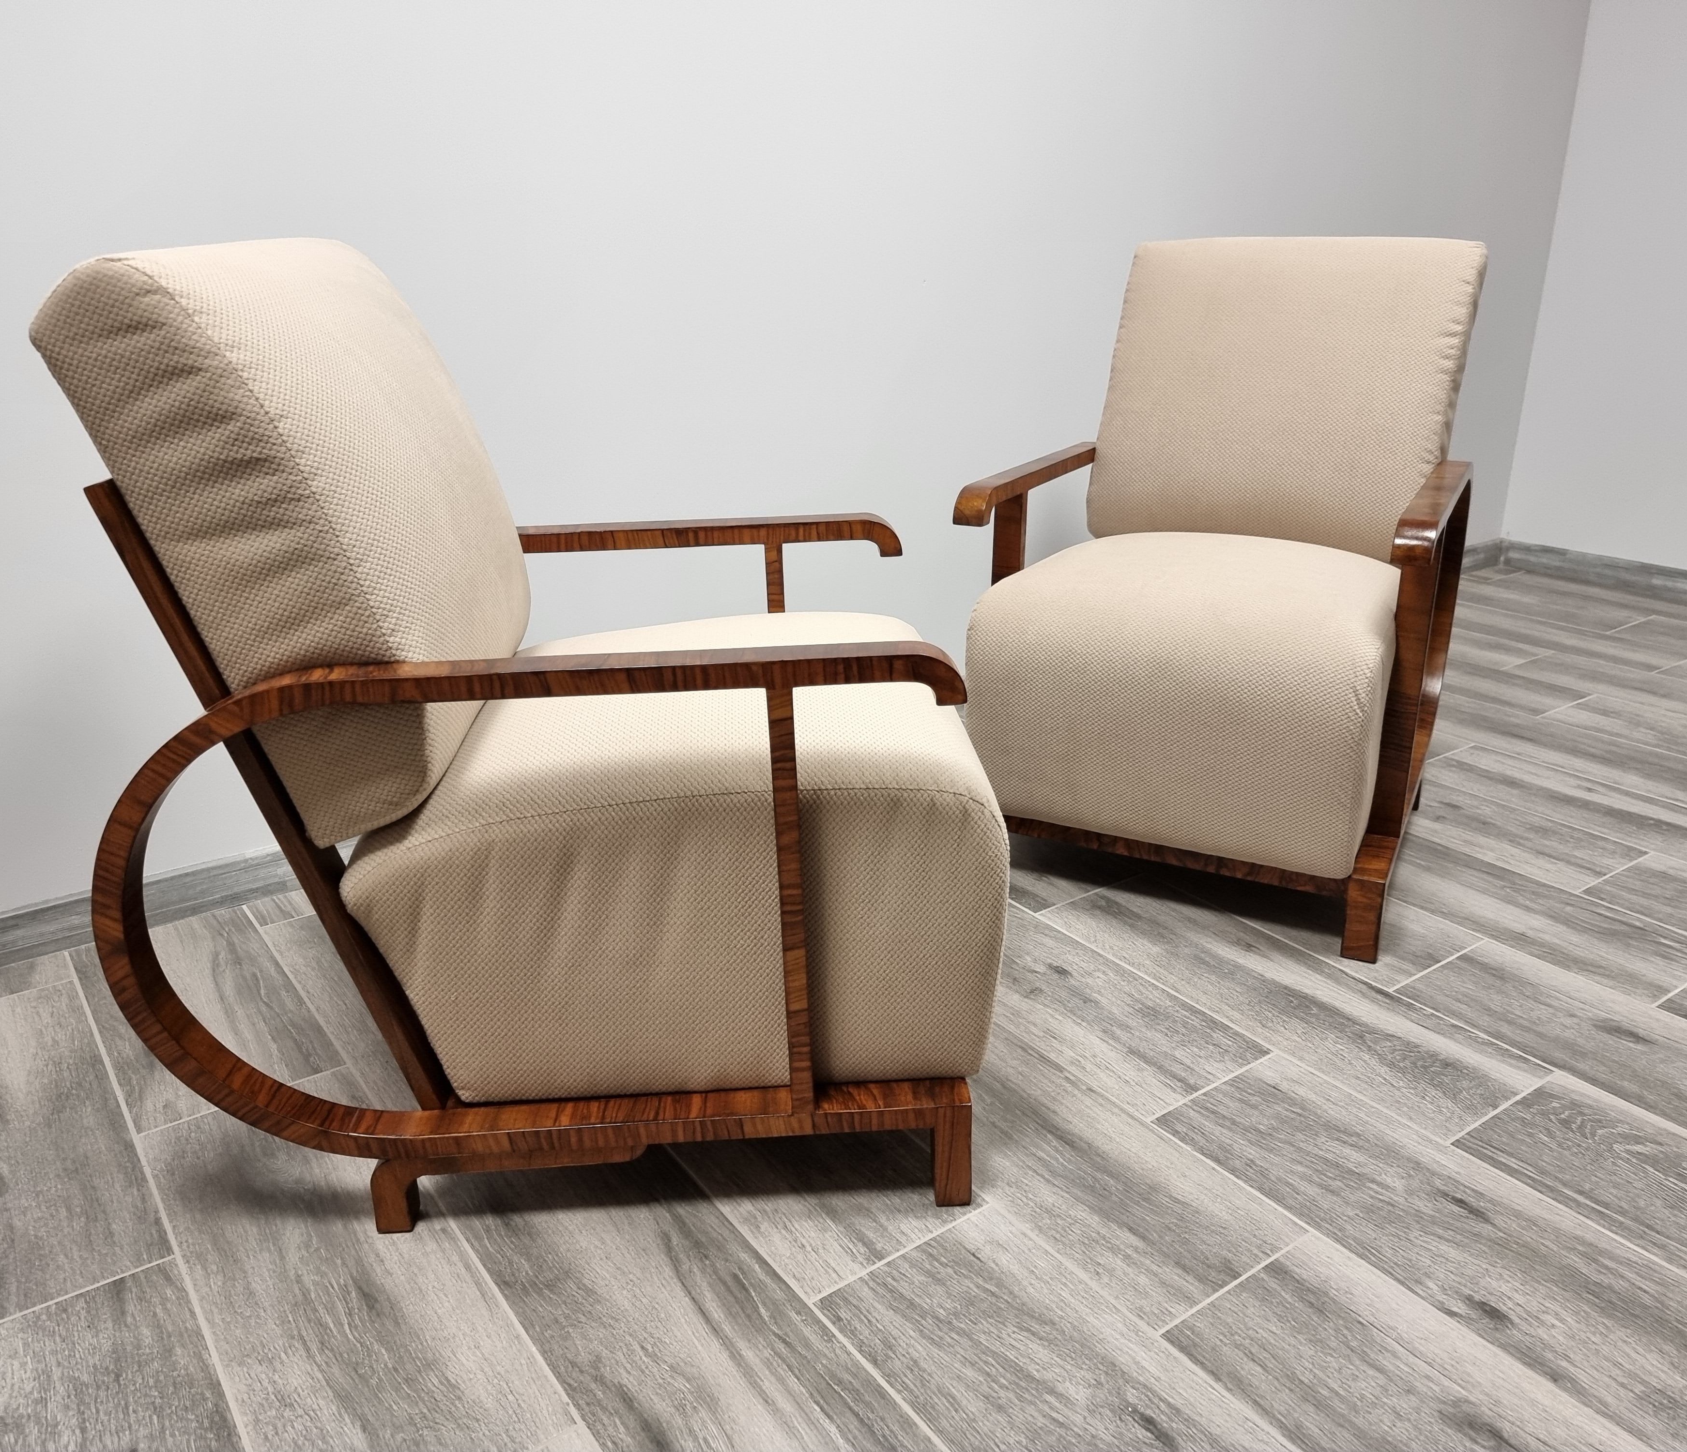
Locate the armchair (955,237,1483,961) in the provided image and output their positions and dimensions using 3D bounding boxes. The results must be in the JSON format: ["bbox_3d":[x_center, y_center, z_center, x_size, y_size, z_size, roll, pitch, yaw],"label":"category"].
[{"bbox_3d":[0.575,-0.263,1.989,0.592,0.876,0.800,10,23,26],"label":"armchair"}]

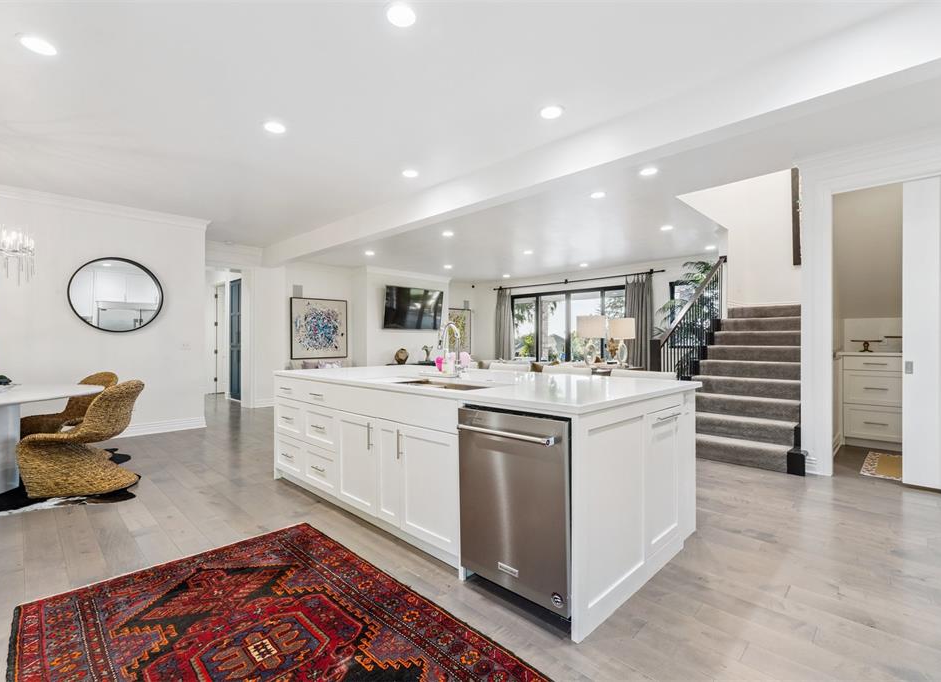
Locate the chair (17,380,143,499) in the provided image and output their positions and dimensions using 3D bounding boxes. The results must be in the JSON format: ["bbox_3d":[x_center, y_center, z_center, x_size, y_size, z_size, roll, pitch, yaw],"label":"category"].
[{"bbox_3d":[-3.120,0.760,3.480,0.640,0.870,0.530,0,0,-10],"label":"chair"}]

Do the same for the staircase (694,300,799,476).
[{"bbox_3d":[3.415,0.350,5.112,1.280,1.690,2.650,0,0,45],"label":"staircase"}]

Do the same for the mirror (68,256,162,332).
[{"bbox_3d":[-4.315,-0.564,5.235,0.915,0.915,0.050,0,0,-45],"label":"mirror"}]

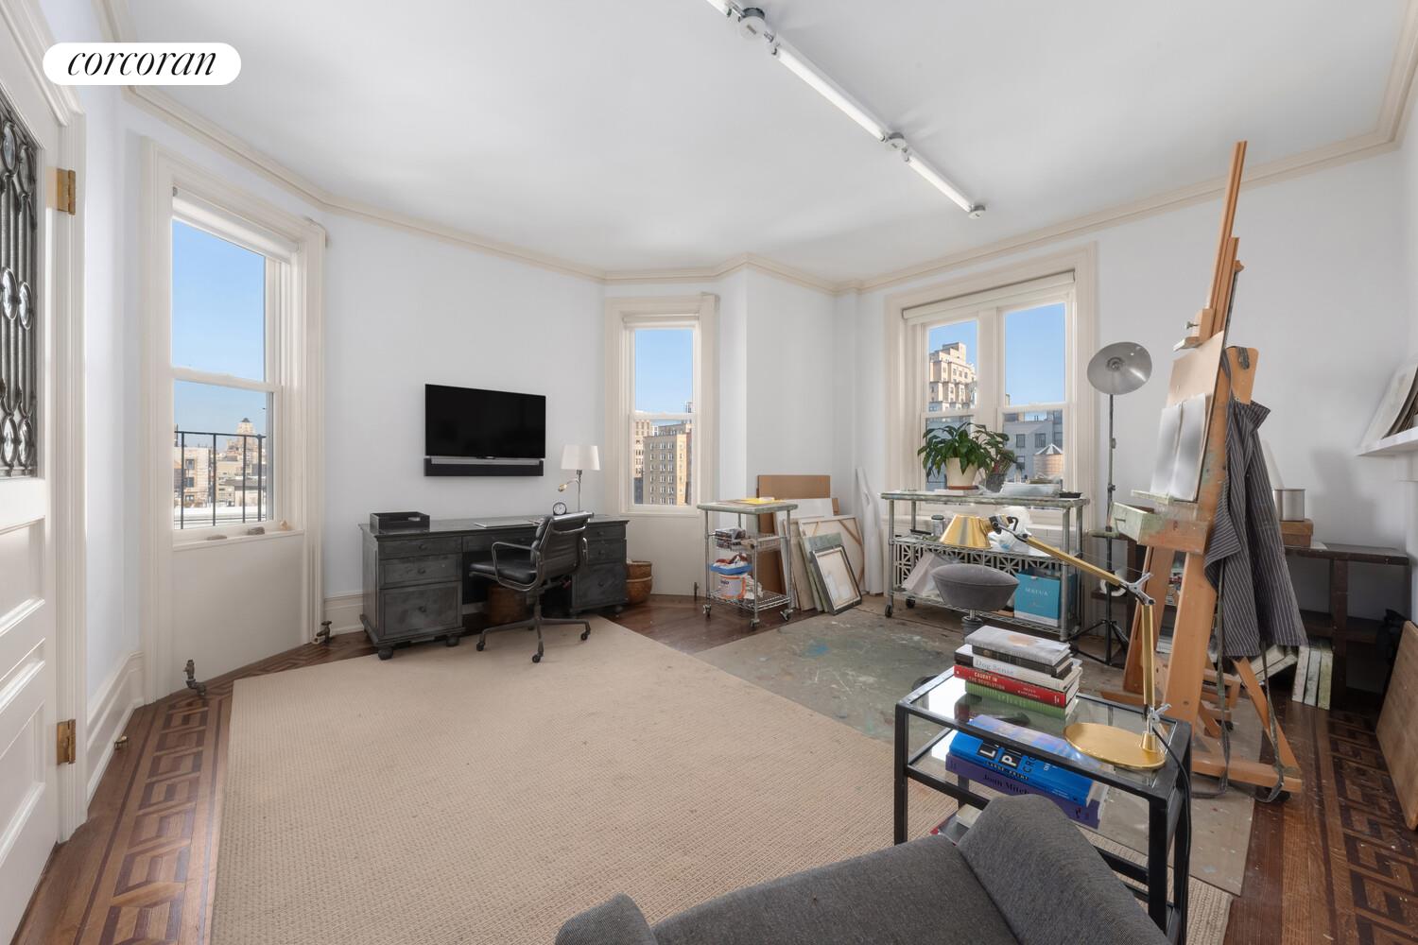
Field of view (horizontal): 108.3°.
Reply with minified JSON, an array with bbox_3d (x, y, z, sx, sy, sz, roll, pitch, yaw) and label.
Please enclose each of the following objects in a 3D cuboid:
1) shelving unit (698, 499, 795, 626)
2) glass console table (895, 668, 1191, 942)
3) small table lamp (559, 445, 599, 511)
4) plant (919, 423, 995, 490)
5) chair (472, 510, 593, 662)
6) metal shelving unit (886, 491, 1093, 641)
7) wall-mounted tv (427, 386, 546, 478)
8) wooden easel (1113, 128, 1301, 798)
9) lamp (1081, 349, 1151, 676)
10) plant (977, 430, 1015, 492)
[{"bbox_3d":[0.311,0.715,4.090,0.470,0.890,0.610,0,0,-43],"label":"shelving unit"},{"bbox_3d":[0.773,0.860,1.203,0.425,0.600,0.490,0,0,-42],"label":"glass console table"},{"bbox_3d":[-1.125,0.080,4.420,0.320,0.620,0.340,0,0,-40],"label":"small table lamp"},{"bbox_3d":[1.885,-0.120,3.880,0.500,0.510,0.520,0,0,-42],"label":"plant"},{"bbox_3d":[-1.165,0.715,3.420,0.600,0.890,0.600,0,0,18],"label":"chair"},{"bbox_3d":[1.995,0.670,3.795,0.465,0.980,1.230,0,0,-43],"label":"metal shelving unit"},{"bbox_3d":[-1.835,-0.319,4.250,0.940,0.700,0.110,0,0,-40],"label":"wall-mounted tv"},{"bbox_3d":[1.990,-0.085,2.155,0.520,2.490,0.600,0,0,24],"label":"wooden easel"},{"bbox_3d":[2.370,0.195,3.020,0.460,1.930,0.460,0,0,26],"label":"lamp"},{"bbox_3d":[2.150,-0.070,3.860,0.300,0.490,0.300,0,0,-42],"label":"plant"}]

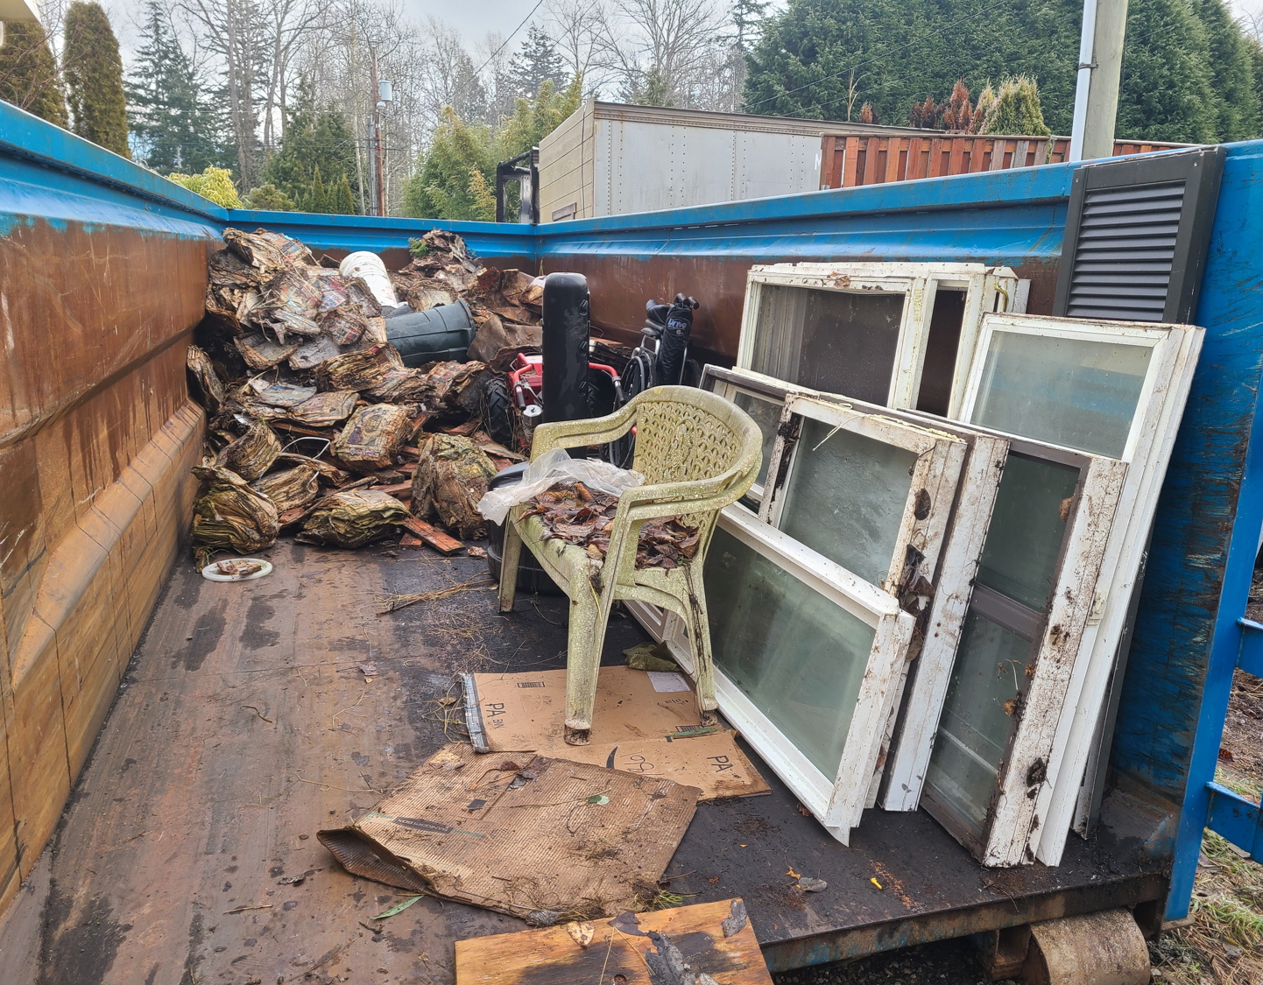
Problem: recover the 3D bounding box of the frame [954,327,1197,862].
[{"bbox_3d":[0.835,0.163,2.118,0.095,1.081,0.529,6,11,-19],"label":"frame"}]

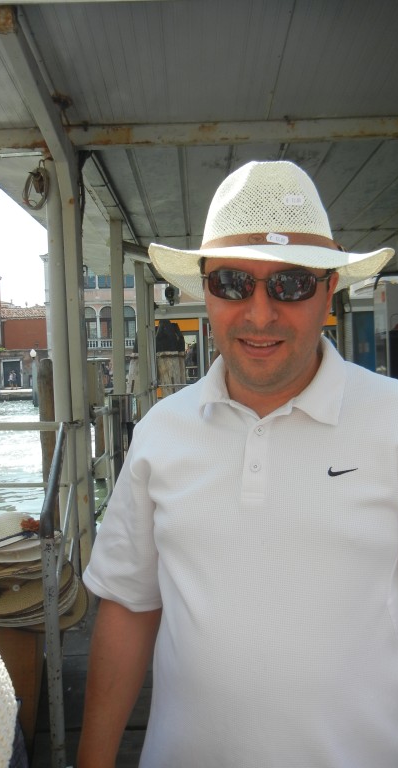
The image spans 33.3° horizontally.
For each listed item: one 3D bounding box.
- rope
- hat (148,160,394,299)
[{"bbox_3d":[-0.872,-1.059,3.550,0.145,0.265,0.090,-1,1,-11],"label":"rope"},{"bbox_3d":[0.097,-0.212,0.900,0.330,0.160,0.360,1,0,7],"label":"hat"}]

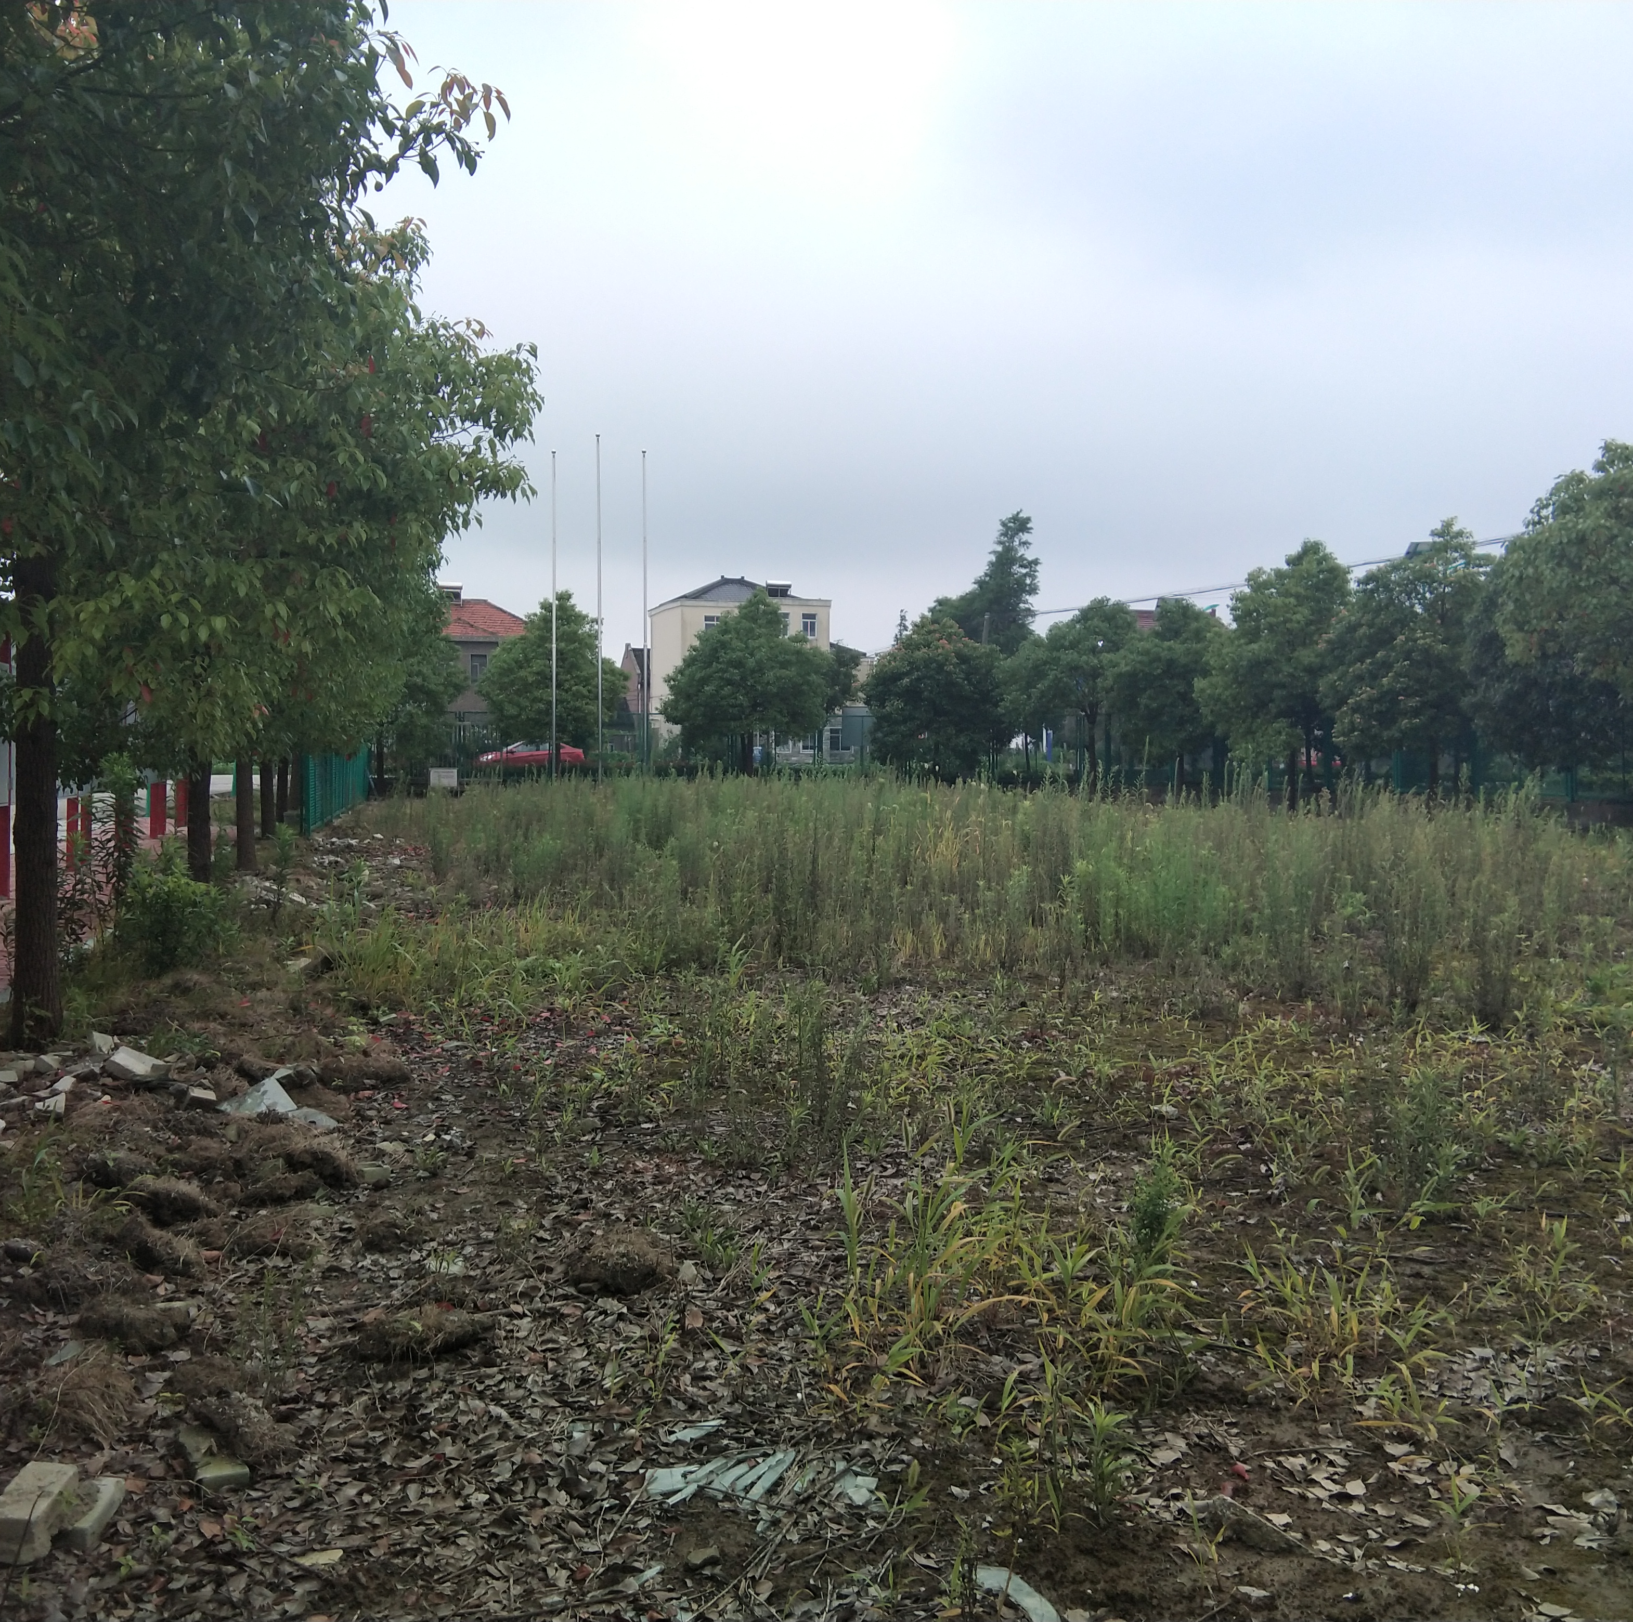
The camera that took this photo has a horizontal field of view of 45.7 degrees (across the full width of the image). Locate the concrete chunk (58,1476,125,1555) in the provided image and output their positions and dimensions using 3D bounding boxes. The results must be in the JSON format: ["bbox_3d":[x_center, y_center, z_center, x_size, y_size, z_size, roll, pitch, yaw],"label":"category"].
[{"bbox_3d":[-1.405,1.352,3.725,0.100,0.060,0.210,0,2,-5],"label":"concrete chunk"}]

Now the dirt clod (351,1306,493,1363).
[{"bbox_3d":[-0.900,1.179,4.414,0.330,0.085,0.210,0,2,-12],"label":"dirt clod"}]

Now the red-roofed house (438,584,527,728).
[{"bbox_3d":[-17.432,-6.536,97.851,10.000,9.350,9.000,0,2,-13],"label":"red-roofed house"}]

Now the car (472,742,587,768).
[{"bbox_3d":[-11.755,-2.143,79.500,4.550,1.460,1.800,-1,2,-12],"label":"car"}]

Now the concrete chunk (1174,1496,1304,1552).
[{"bbox_3d":[0.800,1.353,3.685,0.220,0.060,0.120,1,2,20],"label":"concrete chunk"}]

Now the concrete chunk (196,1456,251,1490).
[{"bbox_3d":[-1.215,1.351,3.985,0.110,0.045,0.110,-1,2,-20],"label":"concrete chunk"}]

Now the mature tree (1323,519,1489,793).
[{"bbox_3d":[10.824,-2.428,34.940,3.600,5.630,3.600,0,2,0],"label":"mature tree"}]

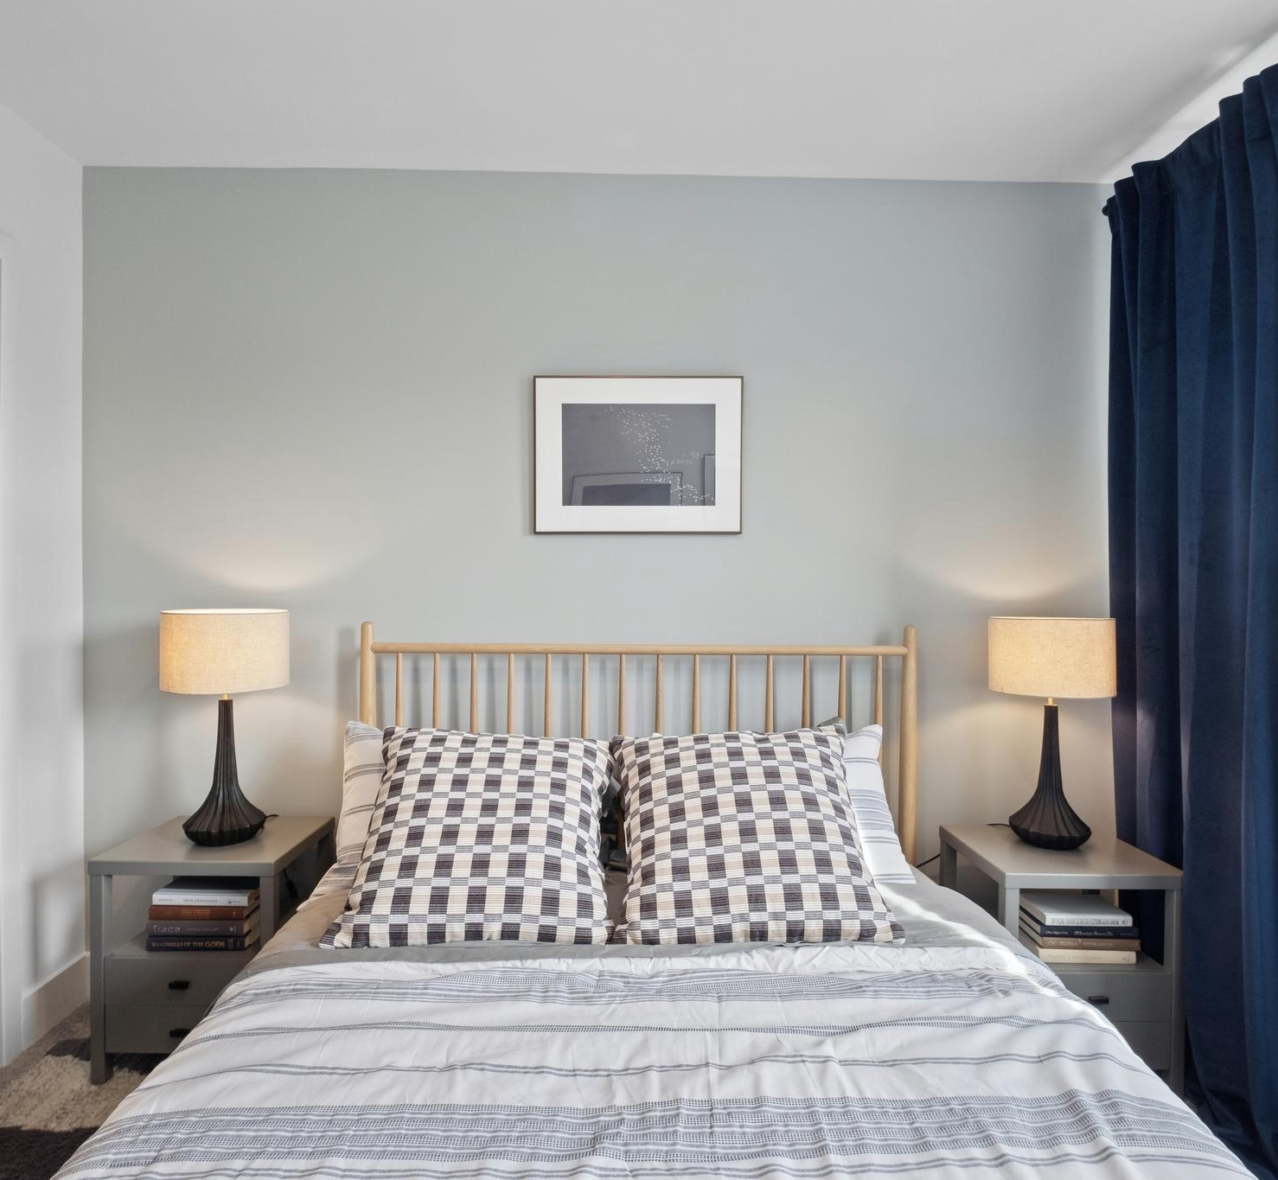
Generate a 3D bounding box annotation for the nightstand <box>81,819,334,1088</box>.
[{"bbox_3d":[-1.120,0.942,1.985,0.450,0.546,0.356,0,1,0],"label":"nightstand"}]

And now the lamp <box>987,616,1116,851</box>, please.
[{"bbox_3d":[1.113,0.379,2.000,0.302,0.612,0.302,0,1,-1],"label":"lamp"}]

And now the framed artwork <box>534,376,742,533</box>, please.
[{"bbox_3d":[0.000,-0.393,2.165,0.607,0.460,0.025,0,1,-1],"label":"framed artwork"}]

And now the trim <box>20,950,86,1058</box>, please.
[{"bbox_3d":[-1.619,1.136,2.049,0.016,0.150,0.241,0,1,-1],"label":"trim"}]

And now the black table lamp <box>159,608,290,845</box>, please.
[{"bbox_3d":[-1.107,0.362,1.980,0.302,0.612,0.302,0,1,-1],"label":"black table lamp"}]

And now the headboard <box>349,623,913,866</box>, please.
[{"bbox_3d":[0.001,0.651,2.130,1.613,1.103,0.050,0,1,-1],"label":"headboard"}]

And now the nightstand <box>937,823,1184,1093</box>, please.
[{"bbox_3d":[1.101,0.960,1.972,0.450,0.546,0.356,0,1,-2],"label":"nightstand"}]

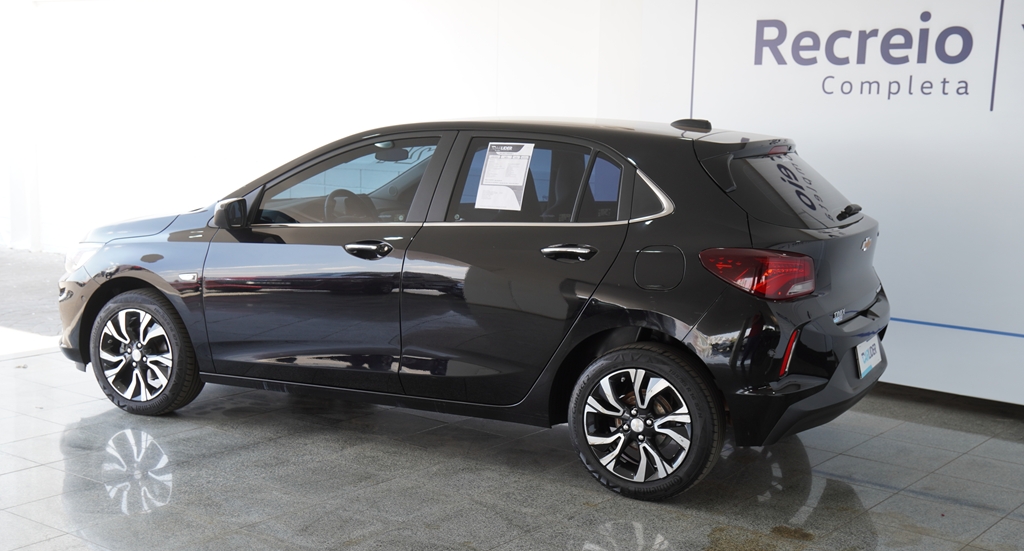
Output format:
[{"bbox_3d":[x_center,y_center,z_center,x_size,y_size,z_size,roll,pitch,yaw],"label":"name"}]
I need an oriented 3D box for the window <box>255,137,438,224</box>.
[{"bbox_3d":[-0.733,-0.418,5.282,0.848,0.456,0.035,5,-16,25],"label":"window"}]

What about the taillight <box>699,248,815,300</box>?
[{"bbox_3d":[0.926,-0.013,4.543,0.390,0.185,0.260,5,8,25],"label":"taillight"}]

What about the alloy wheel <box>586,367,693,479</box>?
[{"bbox_3d":[0.527,0.580,4.749,0.440,0.440,0.180,5,8,25],"label":"alloy wheel"}]

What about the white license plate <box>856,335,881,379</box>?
[{"bbox_3d":[1.519,0.338,5.076,0.012,0.135,0.410,-9,1,26],"label":"white license plate"}]

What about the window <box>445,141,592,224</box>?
[{"bbox_3d":[0.030,-0.385,4.926,0.597,0.391,0.035,5,-16,25],"label":"window"}]

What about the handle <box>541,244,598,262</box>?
[{"bbox_3d":[0.229,-0.087,4.715,0.235,0.073,0.055,5,8,25],"label":"handle"}]

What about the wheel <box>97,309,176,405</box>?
[{"bbox_3d":[-1.773,0.376,5.837,0.440,0.440,0.180,5,8,24],"label":"wheel"}]

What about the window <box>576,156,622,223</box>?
[{"bbox_3d":[0.365,-0.351,4.766,0.180,0.305,0.035,5,-16,25],"label":"window"}]

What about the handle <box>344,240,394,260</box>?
[{"bbox_3d":[-0.613,-0.109,5.119,0.235,0.078,0.055,5,8,25],"label":"handle"}]

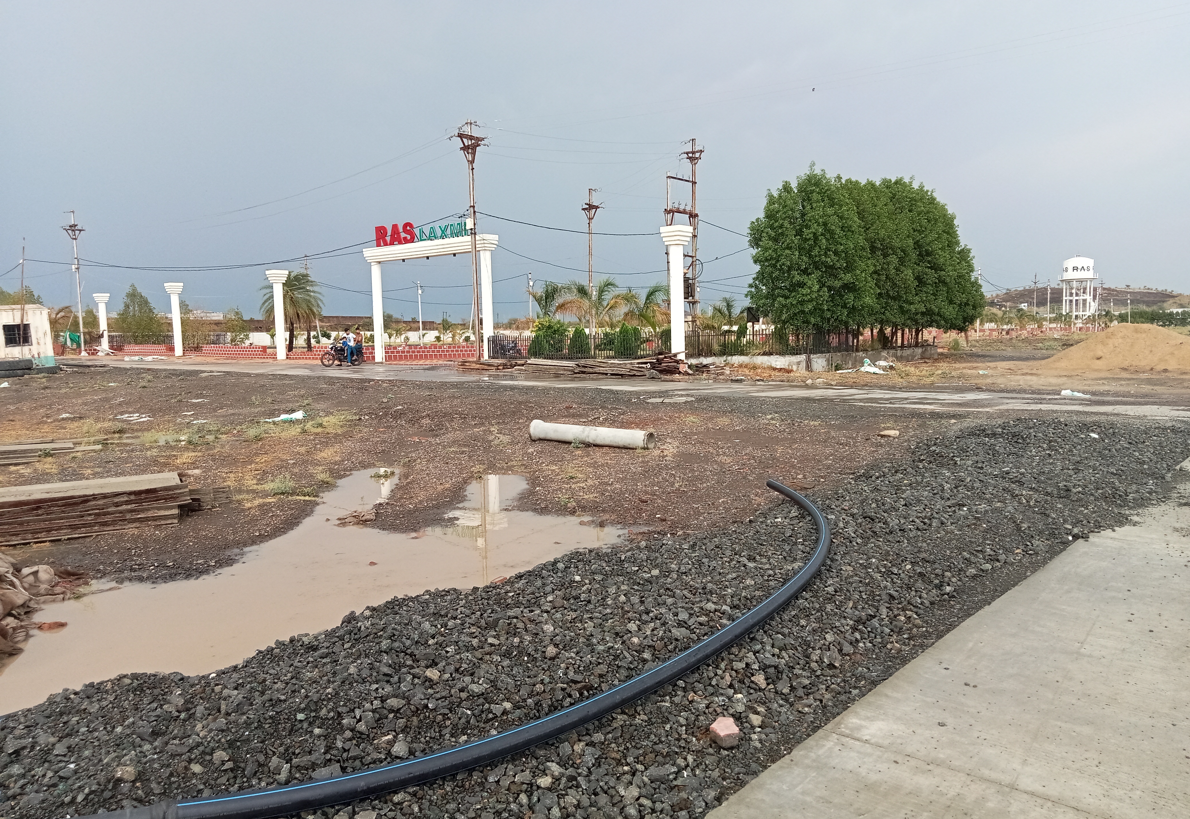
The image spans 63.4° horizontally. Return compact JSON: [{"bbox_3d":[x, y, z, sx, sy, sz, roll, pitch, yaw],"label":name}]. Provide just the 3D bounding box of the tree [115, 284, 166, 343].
[{"bbox_3d":[-34.039,-6.919,72.000,3.894,4.868,3.800,-4,6,-25],"label":"tree"}]

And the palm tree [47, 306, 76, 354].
[{"bbox_3d":[-39.936,-5.914,71.664,2.500,3.586,2.500,-4,6,-29],"label":"palm tree"}]

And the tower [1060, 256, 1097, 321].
[{"bbox_3d":[93.000,-23.138,185.000,7.147,12.865,7.200,2,6,27],"label":"tower"}]

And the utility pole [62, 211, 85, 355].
[{"bbox_3d":[-36.402,-8.850,67.891,1.600,10.154,0.900,-3,6,-20],"label":"utility pole"}]

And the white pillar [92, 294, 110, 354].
[{"bbox_3d":[-36.260,-6.246,71.140,0.800,4.548,0.800,2,6,37],"label":"white pillar"}]

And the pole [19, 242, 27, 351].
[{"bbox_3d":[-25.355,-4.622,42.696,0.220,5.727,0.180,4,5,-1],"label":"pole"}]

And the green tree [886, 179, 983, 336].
[{"bbox_3d":[14.562,-6.470,42.000,4.746,7.139,4.700,1,5,19],"label":"green tree"}]

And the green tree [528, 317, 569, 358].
[{"bbox_3d":[-1.869,-2.863,38.896,1.600,1.742,1.500,-2,5,-3],"label":"green tree"}]

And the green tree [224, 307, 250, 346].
[{"bbox_3d":[-23.682,-5.229,63.732,1.750,3.127,1.750,-3,6,-20],"label":"green tree"}]

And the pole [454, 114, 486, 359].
[{"bbox_3d":[-4.572,-6.313,36.768,1.100,9.286,0.900,3,7,40],"label":"pole"}]

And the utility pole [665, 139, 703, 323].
[{"bbox_3d":[3.741,-6.810,40.760,0.800,9.114,2.800,-5,6,-33],"label":"utility pole"}]

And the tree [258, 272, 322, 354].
[{"bbox_3d":[-17.947,-5.753,57.000,3.799,4.845,3.800,-3,5,-17],"label":"tree"}]

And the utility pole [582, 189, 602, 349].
[{"bbox_3d":[-0.179,-7.170,50.056,1.100,8.481,1.000,0,6,20],"label":"utility pole"}]

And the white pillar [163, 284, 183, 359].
[{"bbox_3d":[-27.111,-5.763,62.000,0.950,4.701,0.950,-6,7,-43],"label":"white pillar"}]

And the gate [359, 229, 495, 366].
[{"bbox_3d":[-7.052,-4.533,41.021,8.270,5.100,0.800,3,7,42],"label":"gate"}]

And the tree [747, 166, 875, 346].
[{"bbox_3d":[8.084,-5.685,36.000,4.798,6.815,4.700,0,5,13],"label":"tree"}]

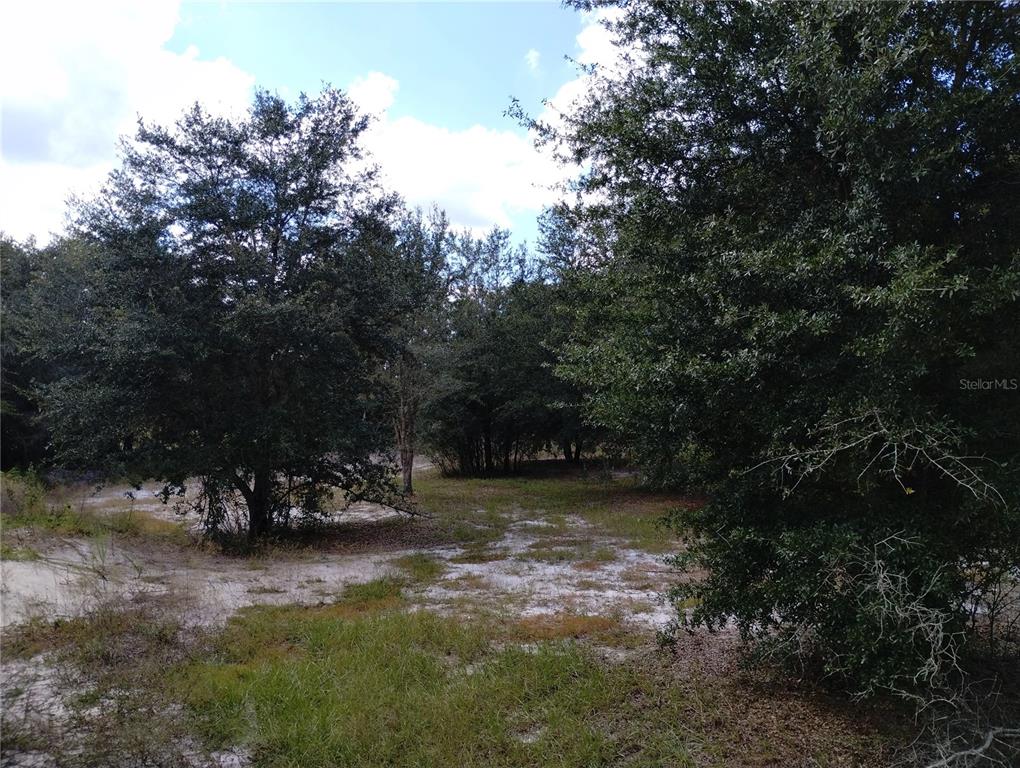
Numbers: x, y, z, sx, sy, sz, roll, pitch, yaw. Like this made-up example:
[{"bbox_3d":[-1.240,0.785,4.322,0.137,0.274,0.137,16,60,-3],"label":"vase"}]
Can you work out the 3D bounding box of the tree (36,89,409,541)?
[{"bbox_3d":[-4.070,-0.980,11.700,5.200,6.300,4.900,0,-2,0],"label":"tree"}]

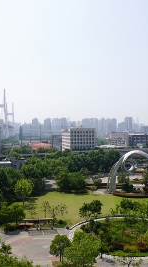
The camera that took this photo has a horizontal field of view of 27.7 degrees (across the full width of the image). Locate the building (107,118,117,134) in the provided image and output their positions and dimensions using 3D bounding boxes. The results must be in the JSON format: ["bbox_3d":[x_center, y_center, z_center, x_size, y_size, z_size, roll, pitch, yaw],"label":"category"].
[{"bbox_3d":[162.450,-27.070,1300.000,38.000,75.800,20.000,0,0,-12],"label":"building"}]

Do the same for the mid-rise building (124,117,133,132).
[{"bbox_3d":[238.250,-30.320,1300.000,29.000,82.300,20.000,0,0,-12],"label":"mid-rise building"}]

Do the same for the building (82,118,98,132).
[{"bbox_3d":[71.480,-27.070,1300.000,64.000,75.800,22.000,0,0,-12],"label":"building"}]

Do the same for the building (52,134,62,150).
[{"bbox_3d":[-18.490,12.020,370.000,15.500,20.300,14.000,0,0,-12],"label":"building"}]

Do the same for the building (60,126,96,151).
[{"bbox_3d":[5.000,9.890,322.053,27.000,32.000,28.000,0,0,-17],"label":"building"}]

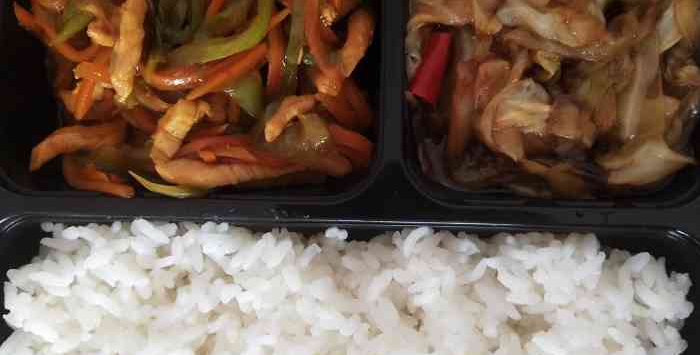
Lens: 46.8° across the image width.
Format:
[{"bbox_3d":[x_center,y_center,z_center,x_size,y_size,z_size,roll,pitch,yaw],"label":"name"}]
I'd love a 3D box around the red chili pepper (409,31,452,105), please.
[{"bbox_3d":[0.024,-0.032,0.237,0.007,0.007,0.021,17,78,3],"label":"red chili pepper"}]

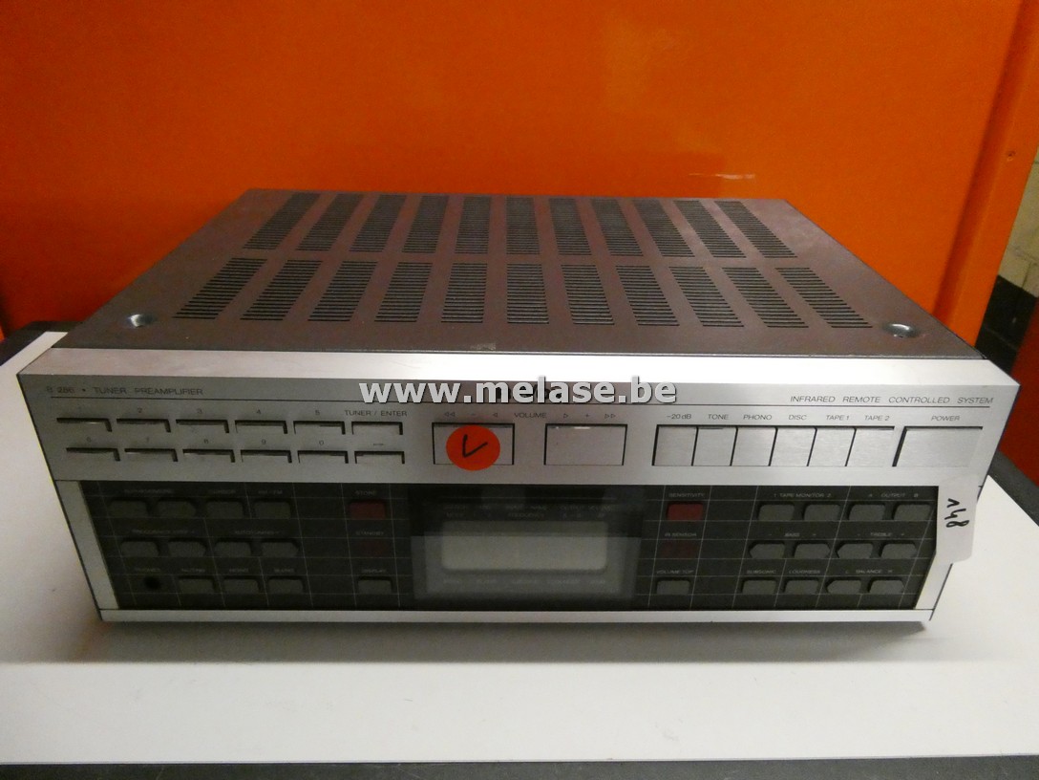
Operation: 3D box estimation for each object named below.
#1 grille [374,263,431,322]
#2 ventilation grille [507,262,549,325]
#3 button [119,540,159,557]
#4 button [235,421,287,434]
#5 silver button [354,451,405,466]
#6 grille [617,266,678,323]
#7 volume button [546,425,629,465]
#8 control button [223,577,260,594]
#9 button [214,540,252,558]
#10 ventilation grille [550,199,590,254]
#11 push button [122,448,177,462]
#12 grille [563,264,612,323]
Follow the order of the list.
[{"bbox_3d":[-0.065,-0.056,0.414,0.021,0.002,0.091,1,29,-1],"label":"grille"},{"bbox_3d":[0.004,-0.057,0.420,0.022,0.003,0.094,1,29,-2],"label":"ventilation grille"},{"bbox_3d":[-0.192,0.080,0.367,0.017,0.011,0.005,1,29,-2],"label":"button"},{"bbox_3d":[-0.119,0.017,0.334,0.022,0.006,0.004,1,28,-1],"label":"button"},{"bbox_3d":[-0.066,0.032,0.341,0.022,0.007,0.004,1,29,-1],"label":"silver button"},{"bbox_3d":[0.073,-0.056,0.422,0.022,0.003,0.094,1,29,-2],"label":"grille"},{"bbox_3d":[0.031,0.026,0.342,0.037,0.022,0.004,1,28,-1],"label":"volume button"},{"bbox_3d":[-0.146,0.102,0.379,0.017,0.010,0.004,1,28,-1],"label":"control button"},{"bbox_3d":[-0.144,0.079,0.367,0.017,0.010,0.005,1,29,-1],"label":"button"},{"bbox_3d":[0.036,-0.122,0.535,0.022,0.003,0.141,1,30,-1],"label":"ventilation grille"},{"bbox_3d":[-0.173,0.031,0.339,0.023,0.007,0.004,1,29,-1],"label":"push button"},{"bbox_3d":[0.039,-0.056,0.419,0.022,0.003,0.092,1,30,-1],"label":"grille"}]

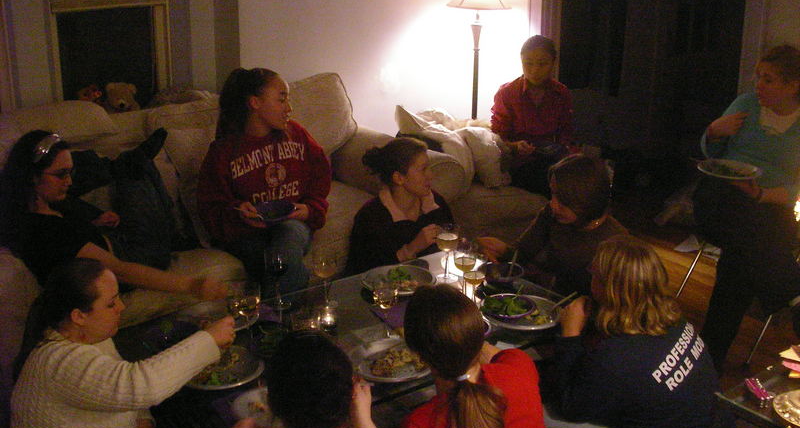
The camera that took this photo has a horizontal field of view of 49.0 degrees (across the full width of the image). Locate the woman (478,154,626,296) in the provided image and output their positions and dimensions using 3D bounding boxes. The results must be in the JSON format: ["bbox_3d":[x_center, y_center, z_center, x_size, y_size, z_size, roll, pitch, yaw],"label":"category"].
[{"bbox_3d":[0.561,0.205,3.266,0.490,0.820,0.660,15,23,41],"label":"woman"}]

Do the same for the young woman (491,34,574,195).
[{"bbox_3d":[0.627,-0.473,4.229,0.470,0.770,0.580,0,17,3],"label":"young woman"}]

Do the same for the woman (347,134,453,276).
[{"bbox_3d":[0.031,0.148,3.414,0.460,0.850,0.560,-11,20,-30],"label":"woman"}]

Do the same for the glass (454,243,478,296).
[{"bbox_3d":[0.216,0.192,2.917,0.076,0.195,0.076,0,17,0],"label":"glass"}]

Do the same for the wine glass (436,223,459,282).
[{"bbox_3d":[0.168,0.137,3.096,0.076,0.195,0.076,0,17,0],"label":"wine glass"}]

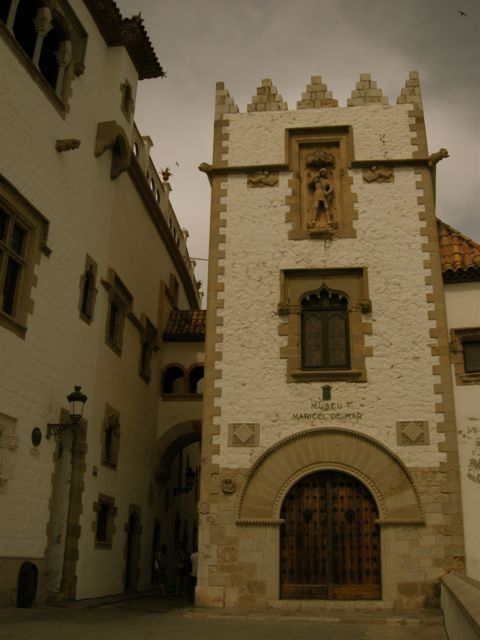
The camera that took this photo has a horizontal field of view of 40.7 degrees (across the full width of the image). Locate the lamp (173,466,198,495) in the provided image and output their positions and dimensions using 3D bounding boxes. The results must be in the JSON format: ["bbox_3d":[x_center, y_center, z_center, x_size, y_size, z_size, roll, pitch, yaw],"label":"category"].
[{"bbox_3d":[-3.064,9.055,36.358,1.200,1.568,0.550,-1,-20,6],"label":"lamp"}]

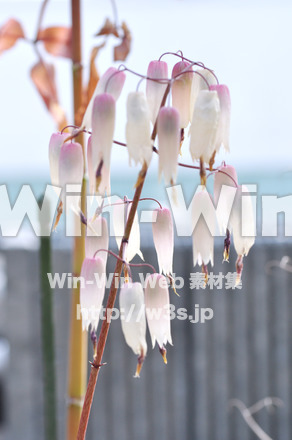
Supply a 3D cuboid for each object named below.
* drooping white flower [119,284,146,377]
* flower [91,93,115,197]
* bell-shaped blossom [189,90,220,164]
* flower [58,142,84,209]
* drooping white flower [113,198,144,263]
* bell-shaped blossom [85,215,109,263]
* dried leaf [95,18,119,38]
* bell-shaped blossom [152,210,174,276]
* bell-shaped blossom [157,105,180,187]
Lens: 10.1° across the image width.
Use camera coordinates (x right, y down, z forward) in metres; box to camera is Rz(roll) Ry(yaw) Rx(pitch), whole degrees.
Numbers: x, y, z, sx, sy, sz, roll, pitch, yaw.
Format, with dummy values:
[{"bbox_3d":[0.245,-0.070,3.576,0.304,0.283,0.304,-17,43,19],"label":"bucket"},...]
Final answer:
[{"bbox_3d":[-0.005,0.052,0.785,0.012,0.045,0.012,-5,2,0],"label":"drooping white flower"},{"bbox_3d":[-0.021,-0.036,0.790,0.011,0.051,0.011,2,2,0],"label":"flower"},{"bbox_3d":[0.028,-0.044,0.785,0.013,0.035,0.013,4,2,0],"label":"bell-shaped blossom"},{"bbox_3d":[-0.036,-0.022,0.805,0.012,0.032,0.012,-1,2,0],"label":"flower"},{"bbox_3d":[-0.009,0.005,0.820,0.012,0.033,0.012,-8,2,0],"label":"drooping white flower"},{"bbox_3d":[-0.029,0.017,0.970,0.013,0.039,0.013,0,2,0],"label":"bell-shaped blossom"},{"bbox_3d":[-0.021,-0.103,0.890,0.013,0.011,0.009,0,2,0],"label":"dried leaf"},{"bbox_3d":[0.010,0.012,0.950,0.012,0.038,0.012,-5,2,0],"label":"bell-shaped blossom"},{"bbox_3d":[0.011,-0.035,0.780,0.010,0.036,0.010,0,2,0],"label":"bell-shaped blossom"}]

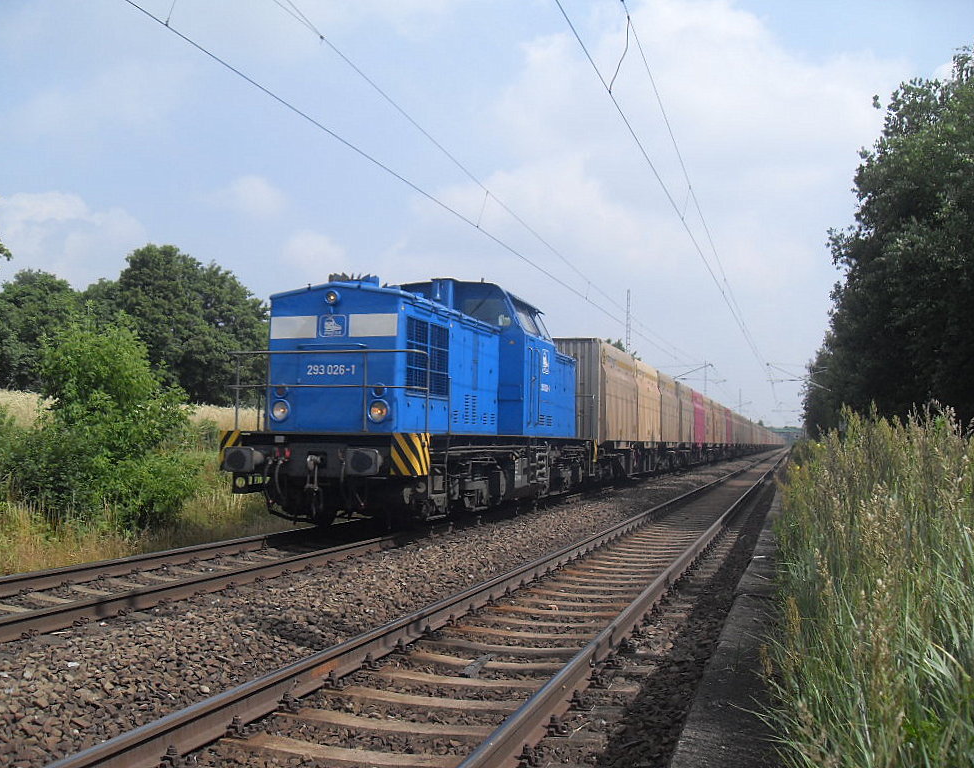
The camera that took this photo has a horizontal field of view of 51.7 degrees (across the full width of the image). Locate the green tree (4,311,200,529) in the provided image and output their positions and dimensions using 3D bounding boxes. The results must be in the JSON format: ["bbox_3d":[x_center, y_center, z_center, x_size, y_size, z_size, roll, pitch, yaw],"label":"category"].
[{"bbox_3d":[-6.805,0.646,17.800,3.300,3.750,2.900,3,-3,-21],"label":"green tree"}]

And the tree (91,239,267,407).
[{"bbox_3d":[-16.924,-2.816,55.000,9.500,9.300,8.500,2,-3,-17],"label":"tree"}]

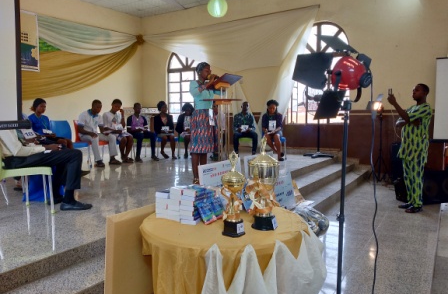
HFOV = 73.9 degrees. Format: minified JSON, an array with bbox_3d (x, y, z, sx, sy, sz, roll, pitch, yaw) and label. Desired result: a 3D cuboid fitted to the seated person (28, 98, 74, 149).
[{"bbox_3d":[-2.559,-0.184,4.689,0.860,1.230,0.500,1,3,12],"label":"seated person"}]

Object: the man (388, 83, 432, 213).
[{"bbox_3d":[2.555,0.014,4.085,0.540,1.735,0.480,1,3,3],"label":"man"}]

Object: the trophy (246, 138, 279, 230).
[{"bbox_3d":[0.190,0.164,1.395,0.160,0.430,0.150,0,3,0],"label":"trophy"}]

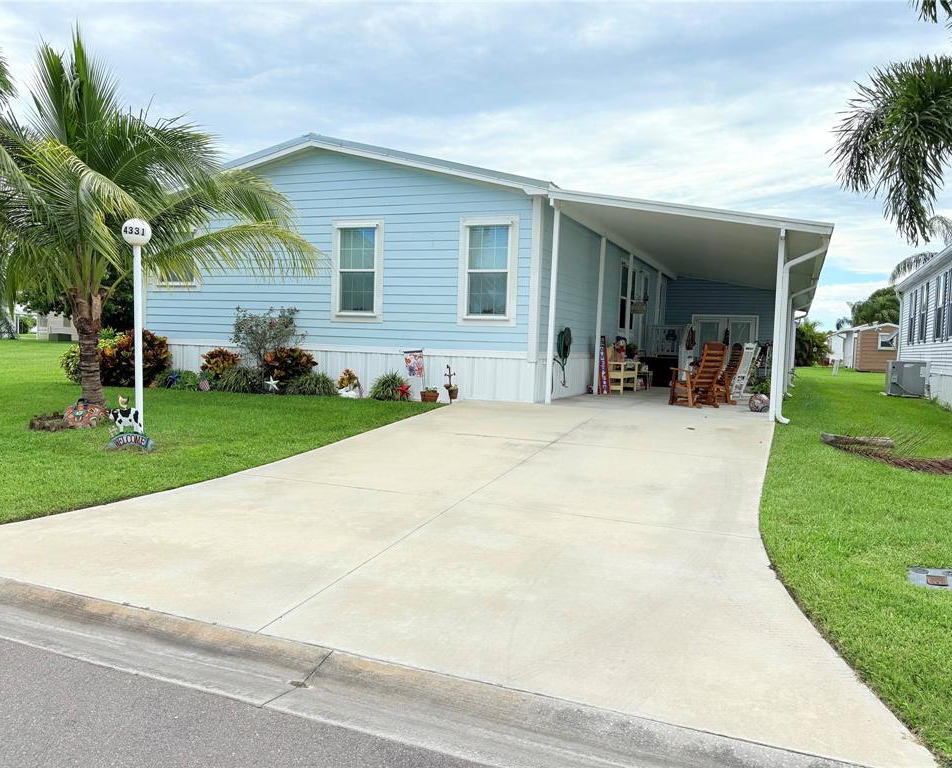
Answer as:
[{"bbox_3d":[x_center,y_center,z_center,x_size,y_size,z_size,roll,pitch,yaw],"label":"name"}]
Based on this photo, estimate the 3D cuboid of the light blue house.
[{"bbox_3d":[3.199,-2.464,23.450,13.064,4.701,22.300,3,3,22],"label":"light blue house"}]

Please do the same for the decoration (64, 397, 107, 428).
[{"bbox_3d":[-4.697,0.343,9.250,0.500,0.340,0.420,1,3,-19],"label":"decoration"}]

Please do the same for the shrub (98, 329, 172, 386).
[{"bbox_3d":[-6.530,-0.508,14.750,1.350,1.080,1.250,3,3,22],"label":"shrub"}]

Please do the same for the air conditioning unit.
[{"bbox_3d":[11.977,-0.137,21.386,0.884,0.983,0.950,3,3,22],"label":"air conditioning unit"}]

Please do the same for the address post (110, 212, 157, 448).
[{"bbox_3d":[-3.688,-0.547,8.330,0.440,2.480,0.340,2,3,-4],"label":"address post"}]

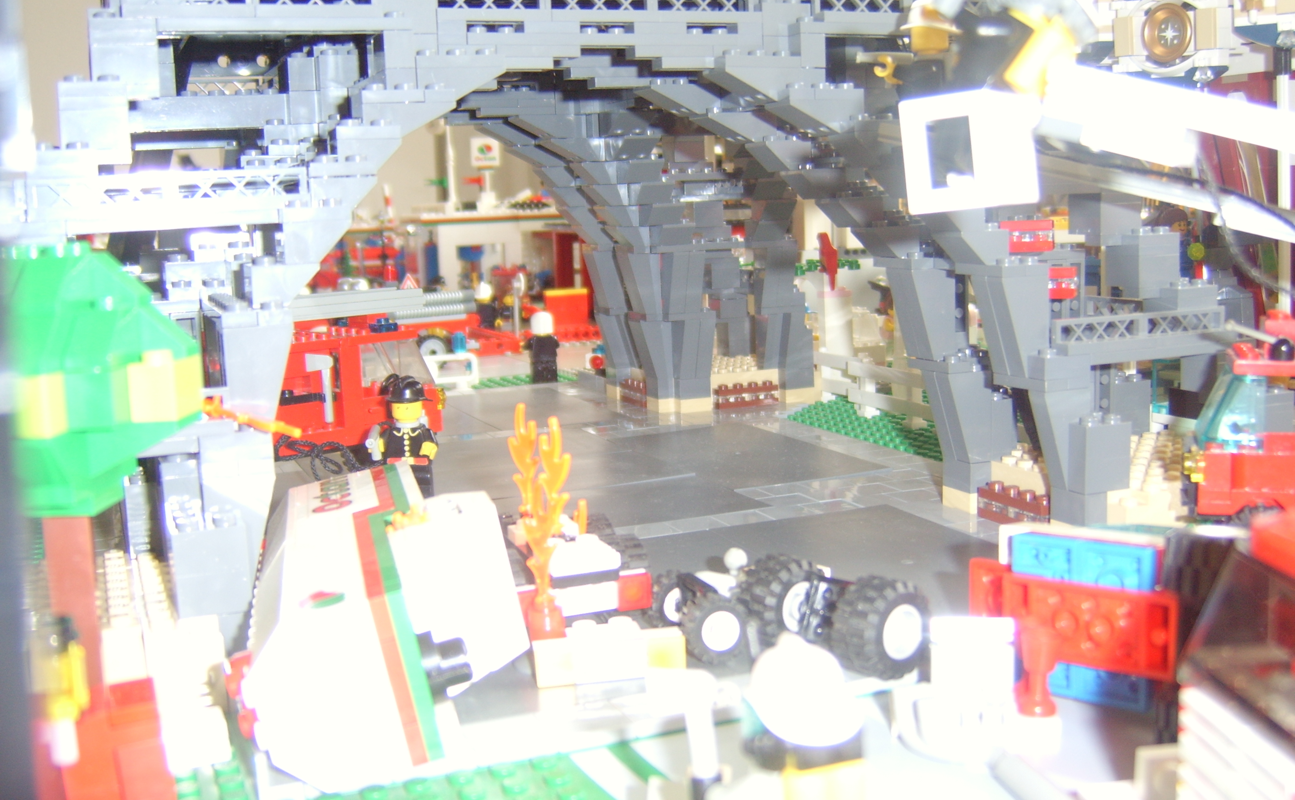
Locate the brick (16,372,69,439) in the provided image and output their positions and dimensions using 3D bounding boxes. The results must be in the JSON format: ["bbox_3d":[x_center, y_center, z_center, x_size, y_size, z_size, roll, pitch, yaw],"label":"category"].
[{"bbox_3d":[-0.093,0.001,0.176,0.008,0.010,0.008,-1,9,4],"label":"brick"}]

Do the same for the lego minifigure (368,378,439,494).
[{"bbox_3d":[-0.079,0.016,0.379,0.024,0.043,0.015,-3,9,-7],"label":"lego minifigure"}]

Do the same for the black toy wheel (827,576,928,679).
[{"bbox_3d":[0.049,0.048,0.245,0.021,0.021,0.012,-9,11,-40],"label":"black toy wheel"}]

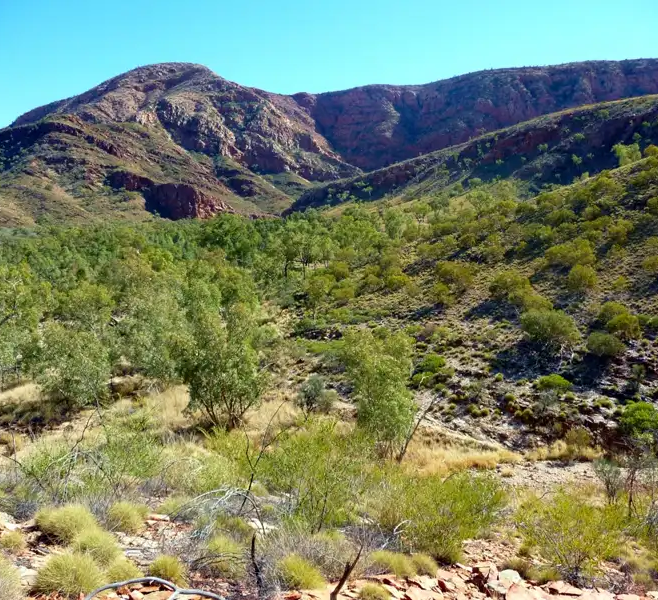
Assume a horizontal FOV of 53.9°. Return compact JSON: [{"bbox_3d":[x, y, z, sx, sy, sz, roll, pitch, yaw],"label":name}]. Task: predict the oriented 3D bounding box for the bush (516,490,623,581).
[{"bbox_3d":[2.379,2.329,6.400,1.036,0.801,0.984,0,8,0],"label":"bush"}]

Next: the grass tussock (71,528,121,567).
[{"bbox_3d":[-2.407,2.563,6.700,0.502,0.354,0.477,0,8,0],"label":"grass tussock"}]

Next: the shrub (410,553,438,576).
[{"bbox_3d":[0.974,2.698,6.600,0.265,0.228,0.265,0,7,0],"label":"shrub"}]

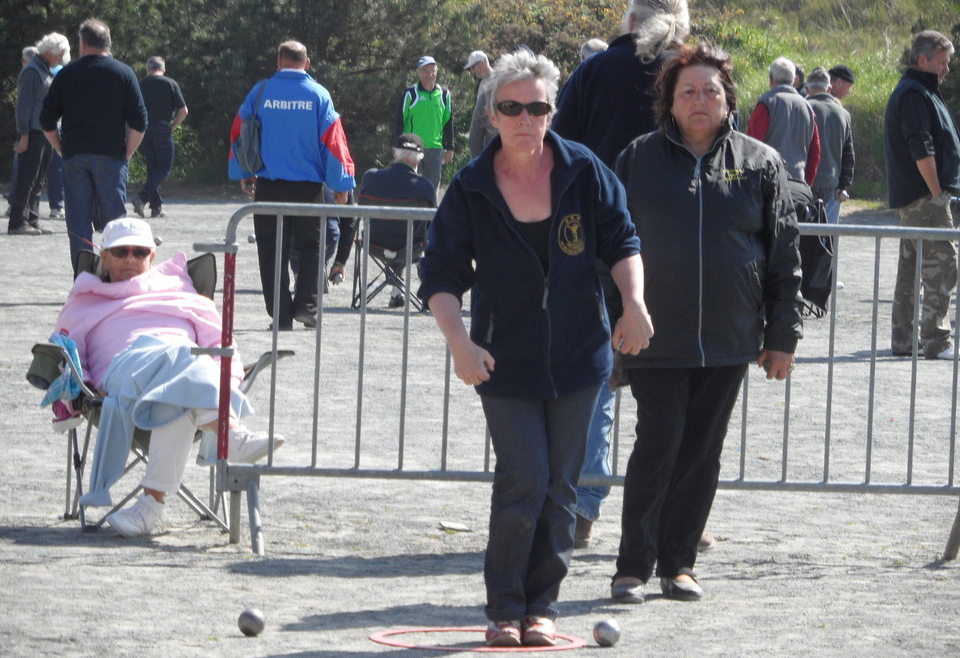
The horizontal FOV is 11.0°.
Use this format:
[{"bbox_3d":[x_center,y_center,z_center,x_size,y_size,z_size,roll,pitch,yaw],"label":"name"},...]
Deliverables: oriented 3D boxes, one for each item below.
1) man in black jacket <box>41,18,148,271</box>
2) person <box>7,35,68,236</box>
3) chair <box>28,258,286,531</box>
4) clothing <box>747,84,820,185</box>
[{"bbox_3d":[-2.278,-0.892,29.500,0.630,1.800,0.420,1,3,-3],"label":"man in black jacket"},{"bbox_3d":[-3.883,-1.702,44.000,0.550,1.760,0.500,2,3,9],"label":"person"},{"bbox_3d":[-1.046,0.198,16.300,0.850,0.880,0.580,1,3,-7],"label":"chair"},{"bbox_3d":[2.098,-1.337,34.500,0.520,0.710,0.330,0,3,-17],"label":"clothing"}]

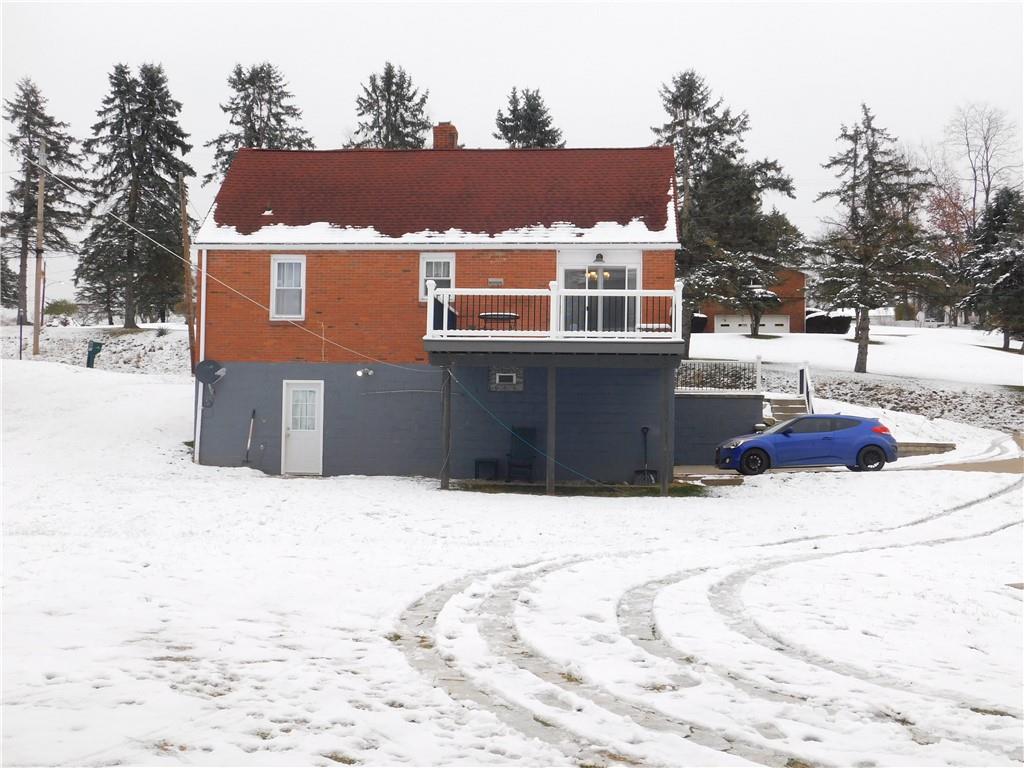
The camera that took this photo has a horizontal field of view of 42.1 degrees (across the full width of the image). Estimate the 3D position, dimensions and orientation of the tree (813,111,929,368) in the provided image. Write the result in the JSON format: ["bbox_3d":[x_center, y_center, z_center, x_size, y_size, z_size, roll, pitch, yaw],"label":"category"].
[{"bbox_3d":[12.463,-5.137,46.731,4.300,9.490,4.300,1,-3,4],"label":"tree"}]

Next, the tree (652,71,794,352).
[{"bbox_3d":[7.488,-6.335,49.214,5.200,10.680,5.200,1,-3,4],"label":"tree"}]

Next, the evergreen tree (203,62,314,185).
[{"bbox_3d":[-10.717,-7.879,56.307,5.200,11.610,5.200,1,-3,4],"label":"evergreen tree"}]

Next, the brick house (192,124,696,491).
[{"bbox_3d":[-1.518,-2.089,31.060,10.700,8.930,9.050,1,-3,4],"label":"brick house"}]

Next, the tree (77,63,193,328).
[{"bbox_3d":[-16.691,-8.360,58.814,5.200,11.860,5.200,1,-3,4],"label":"tree"}]

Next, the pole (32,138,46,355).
[{"bbox_3d":[-19.589,-5.727,55.239,0.300,9.030,0.300,1,-3,4],"label":"pole"}]

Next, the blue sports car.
[{"bbox_3d":[6.876,1.395,31.367,4.220,1.400,1.790,1,-3,2],"label":"blue sports car"}]

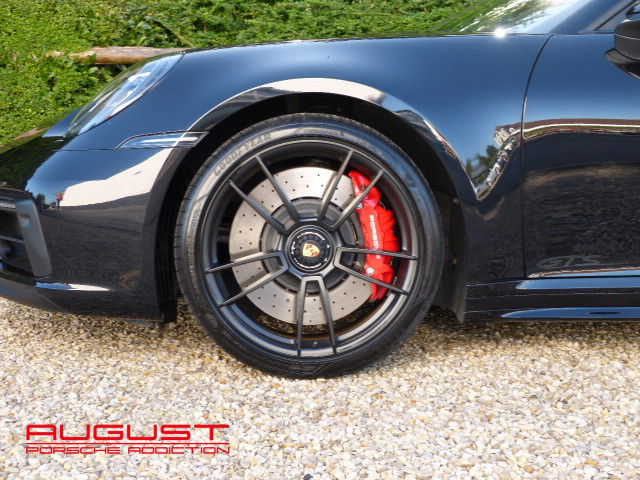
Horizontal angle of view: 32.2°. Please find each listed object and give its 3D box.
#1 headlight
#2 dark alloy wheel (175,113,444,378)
[{"bbox_3d":[-0.511,-0.385,2.920,0.295,0.215,0.240,0,5,-2],"label":"headlight"},{"bbox_3d":[-0.029,0.015,2.810,0.680,0.675,0.250,0,6,-2],"label":"dark alloy wheel"}]

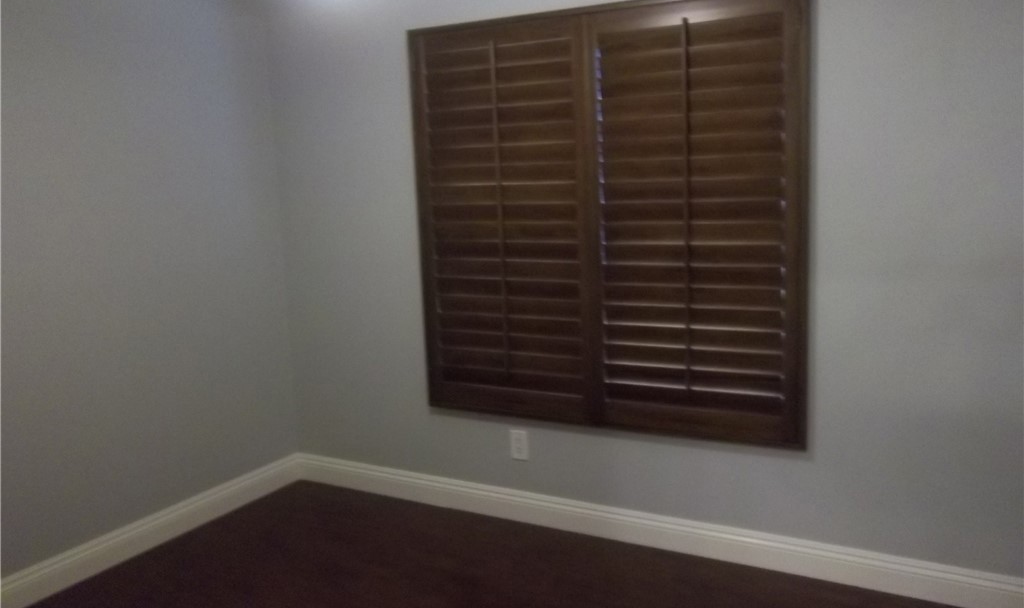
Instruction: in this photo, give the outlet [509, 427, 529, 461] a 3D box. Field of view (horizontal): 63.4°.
[{"bbox_3d":[0.030,0.588,3.433,0.073,0.118,0.010,3,10,29],"label":"outlet"}]

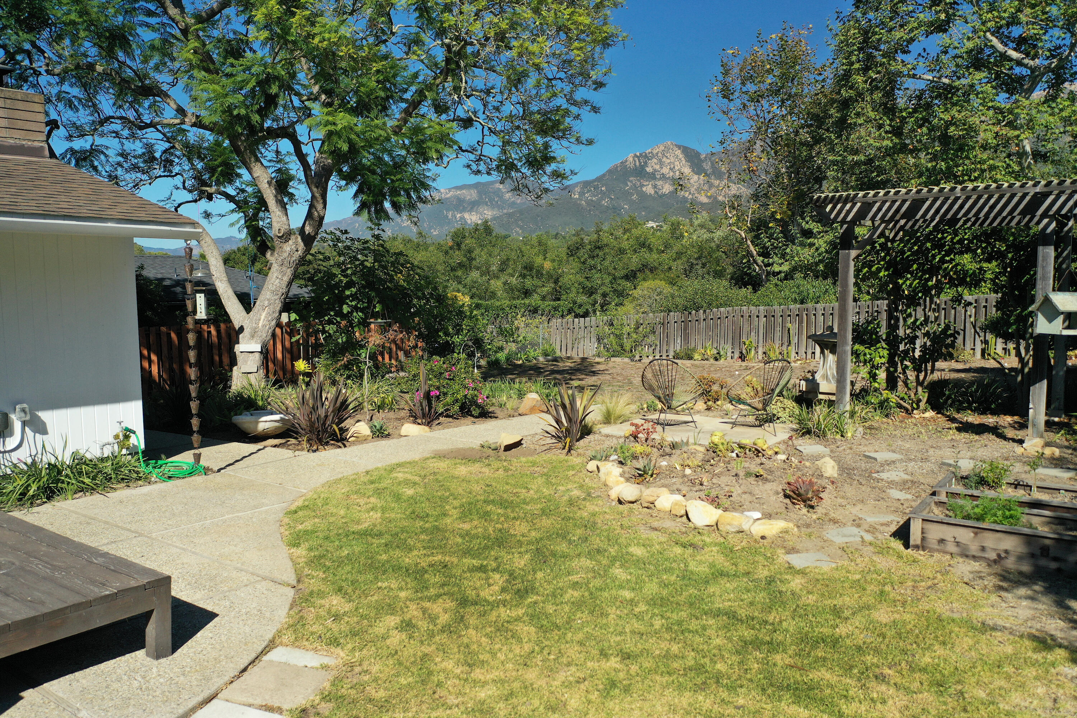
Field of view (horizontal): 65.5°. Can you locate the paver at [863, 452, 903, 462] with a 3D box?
[{"bbox_3d":[3.660,1.044,8.899,0.340,0.040,0.320,-1,5,-10],"label":"paver"}]

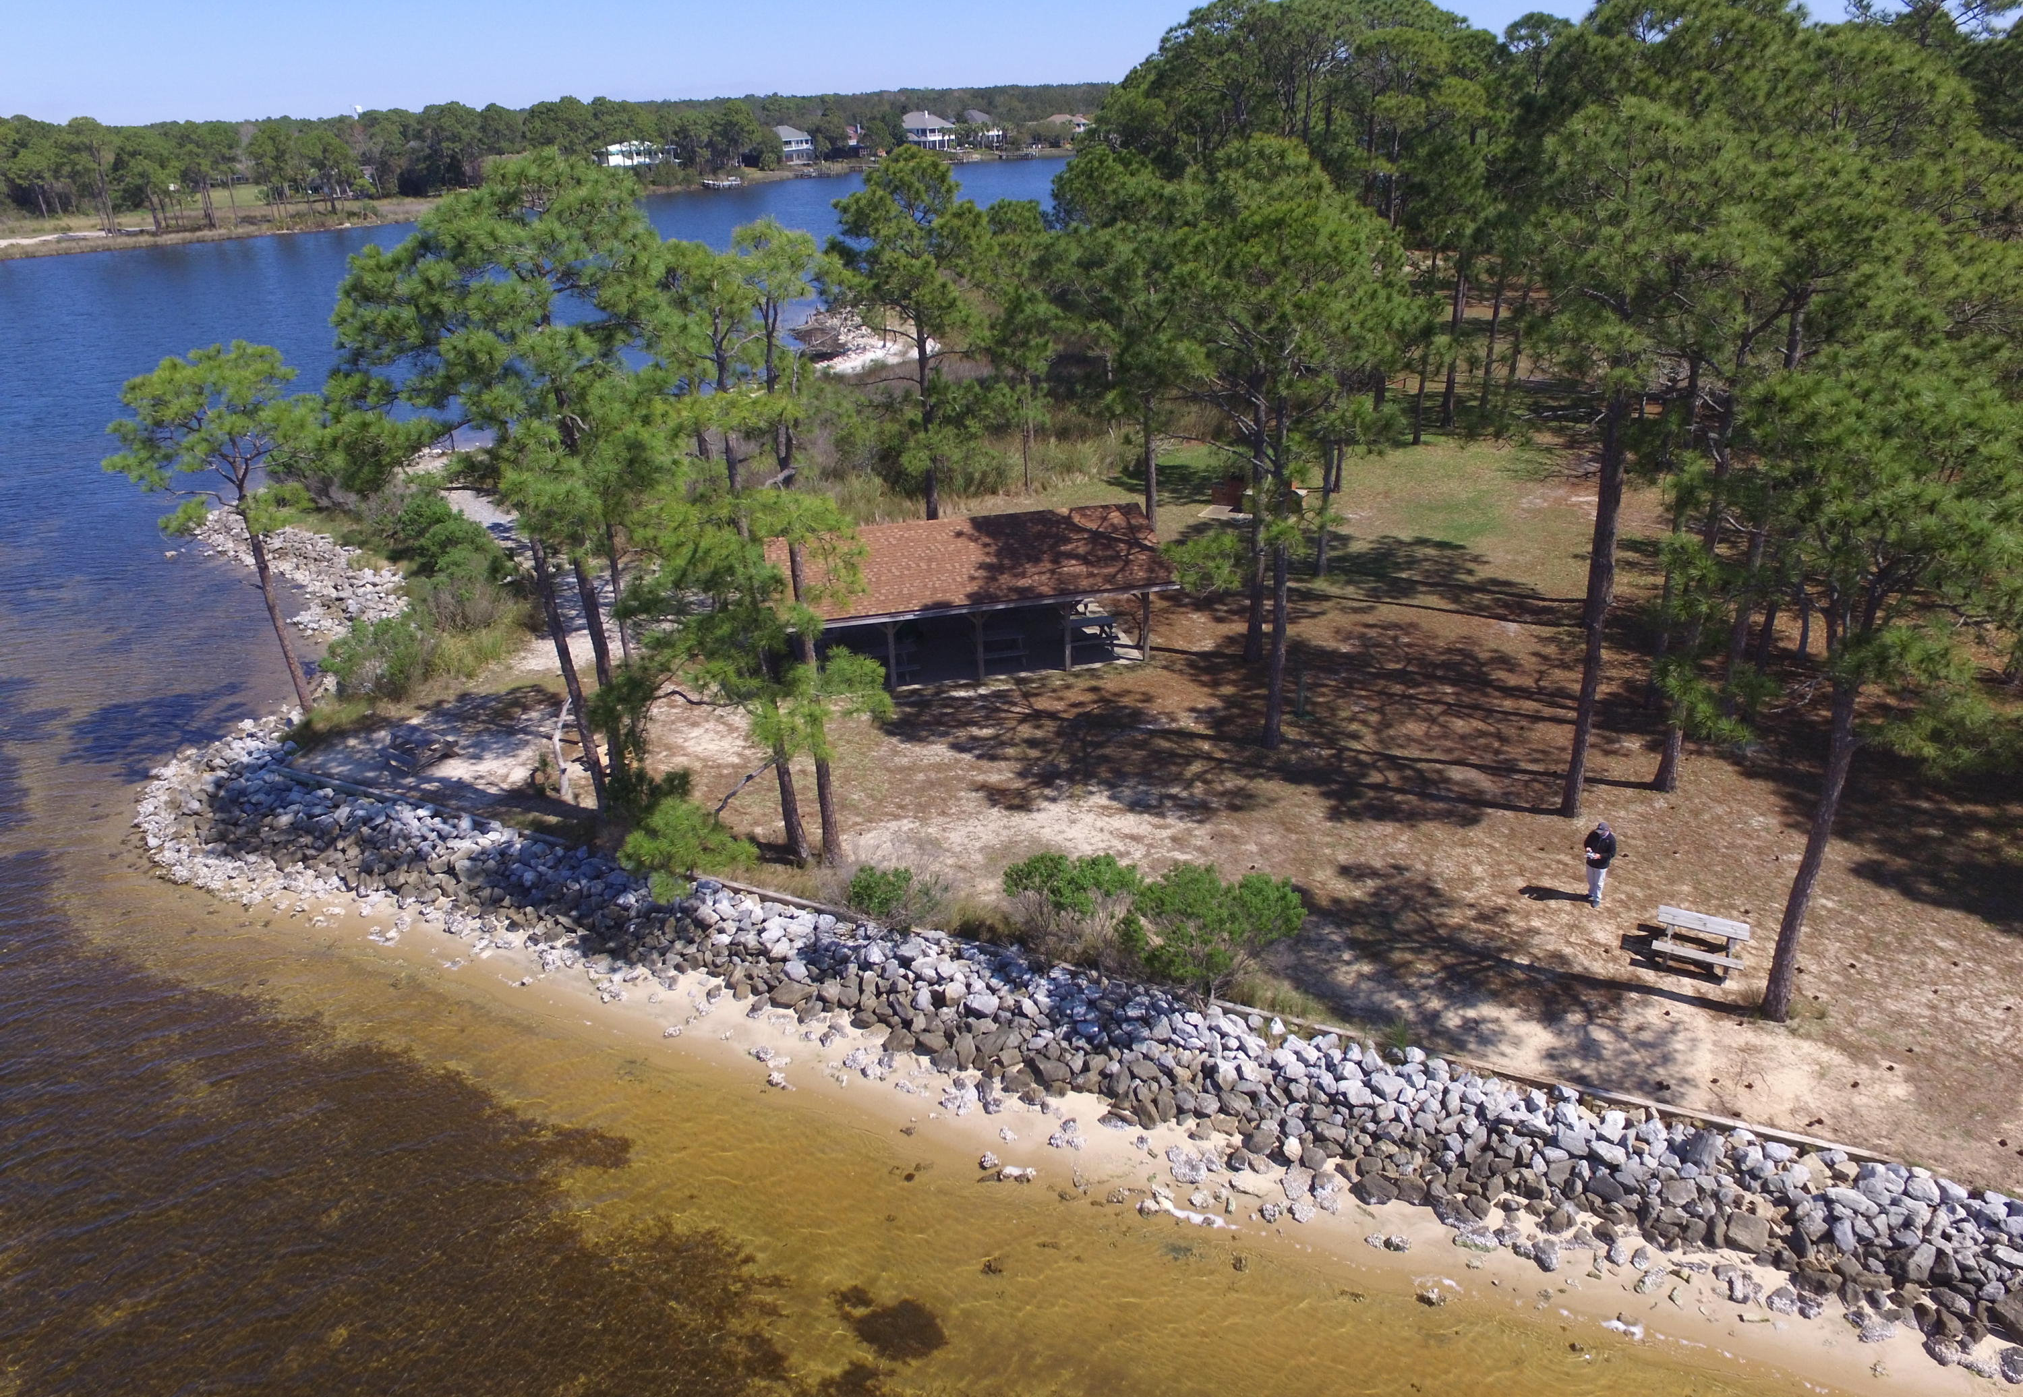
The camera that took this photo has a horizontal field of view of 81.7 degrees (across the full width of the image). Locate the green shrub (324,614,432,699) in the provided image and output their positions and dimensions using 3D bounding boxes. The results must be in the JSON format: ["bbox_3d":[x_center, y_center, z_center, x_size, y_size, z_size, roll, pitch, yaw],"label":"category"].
[{"bbox_3d":[-18.184,-1.171,33.601,2.737,2.354,2.463,-18,31,-27],"label":"green shrub"}]

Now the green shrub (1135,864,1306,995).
[{"bbox_3d":[3.851,4.266,21.578,3.019,2.176,2.475,-2,28,0],"label":"green shrub"}]

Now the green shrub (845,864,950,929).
[{"bbox_3d":[-2.301,4.022,23.666,2.075,1.143,1.494,-2,28,0],"label":"green shrub"}]

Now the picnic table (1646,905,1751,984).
[{"bbox_3d":[12.853,4.521,21.857,1.520,0.780,1.380,13,31,26],"label":"picnic table"}]

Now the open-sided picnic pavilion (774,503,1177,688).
[{"bbox_3d":[-1.519,-3.754,35.868,11.400,3.550,8.300,-6,28,-7],"label":"open-sided picnic pavilion"}]

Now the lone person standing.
[{"bbox_3d":[11.712,3.277,23.228,0.580,1.800,0.460,14,32,29],"label":"lone person standing"}]

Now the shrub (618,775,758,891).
[{"bbox_3d":[-6.855,2.897,24.873,2.787,2.365,2.452,-2,28,0],"label":"shrub"}]

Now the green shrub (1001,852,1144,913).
[{"bbox_3d":[1.203,3.931,23.144,2.727,1.521,2.046,-2,28,0],"label":"green shrub"}]

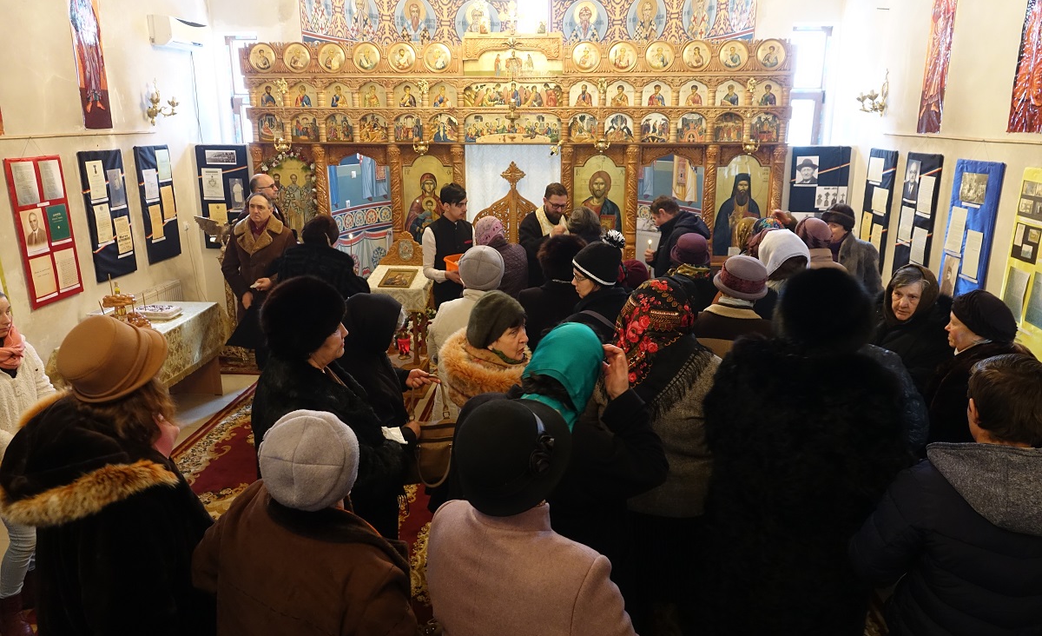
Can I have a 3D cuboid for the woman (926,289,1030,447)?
[{"bbox_3d":[1.803,0.684,2.835,0.420,1.620,0.500,11,19,35],"label":"woman"}]

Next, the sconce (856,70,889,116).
[{"bbox_3d":[3.032,-1.936,5.980,0.210,0.430,0.340,1,15,3],"label":"sconce"}]

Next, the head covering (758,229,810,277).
[{"bbox_3d":[1.447,-0.361,3.840,0.230,0.260,0.260,-7,17,-24],"label":"head covering"}]

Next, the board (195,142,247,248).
[{"bbox_3d":[-2.891,-1.184,6.839,0.495,1.000,0.050,0,16,1],"label":"board"}]

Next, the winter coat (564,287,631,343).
[{"bbox_3d":[0.418,0.297,3.605,0.390,0.920,0.500,14,21,41],"label":"winter coat"}]

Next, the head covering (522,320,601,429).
[{"bbox_3d":[0.135,0.176,2.220,0.230,0.310,0.270,12,19,36],"label":"head covering"}]

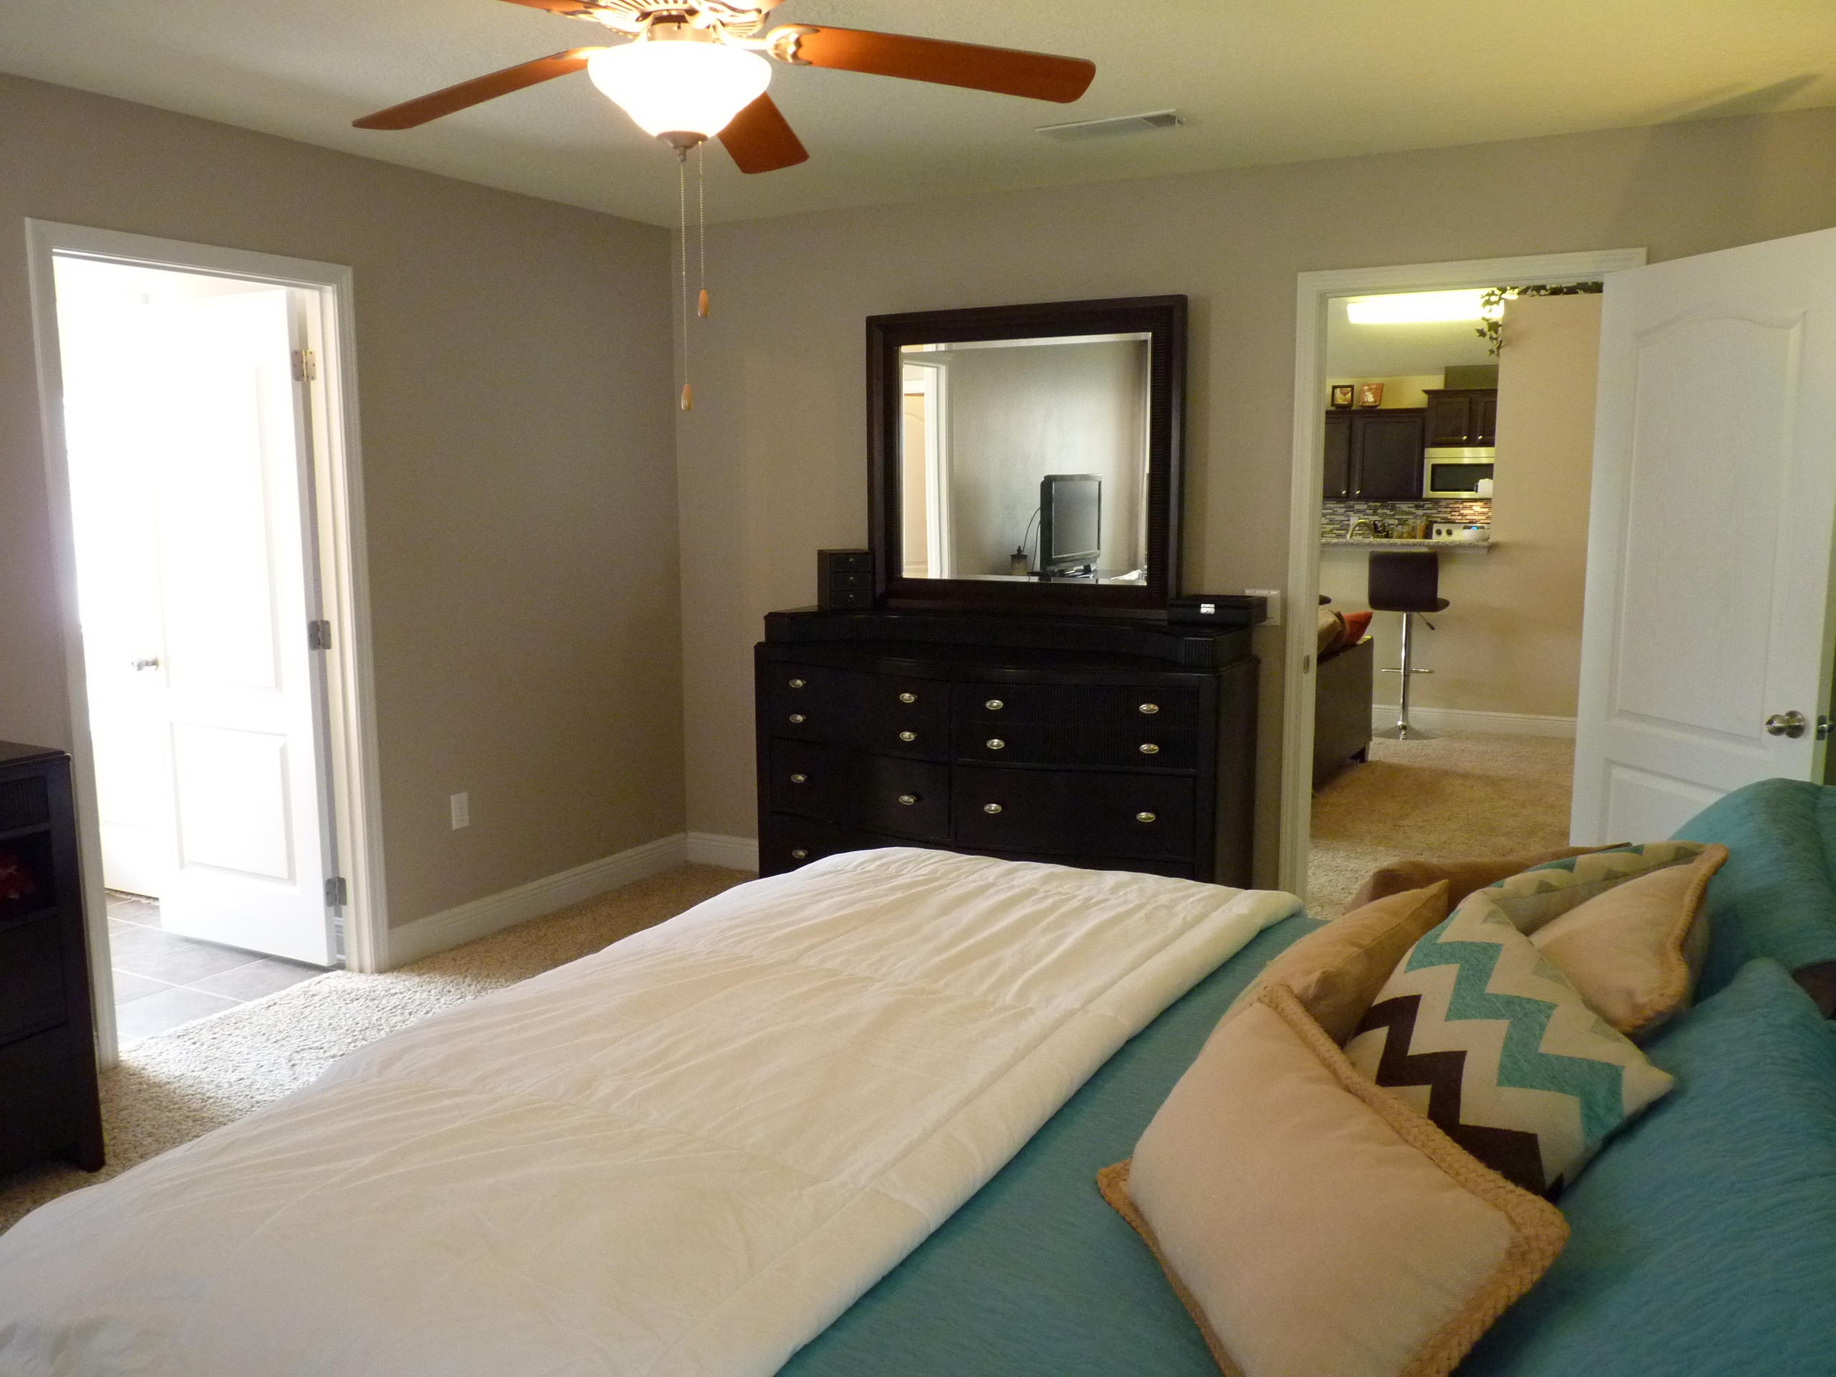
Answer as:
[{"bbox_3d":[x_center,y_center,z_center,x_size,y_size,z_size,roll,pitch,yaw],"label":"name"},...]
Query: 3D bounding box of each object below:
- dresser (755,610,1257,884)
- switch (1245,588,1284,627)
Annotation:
[{"bbox_3d":[0.231,0.321,4.621,1.570,1.055,0.570,4,9,27],"label":"dresser"},{"bbox_3d":[1.068,-0.248,4.442,0.114,0.114,0.012,5,10,29],"label":"switch"}]

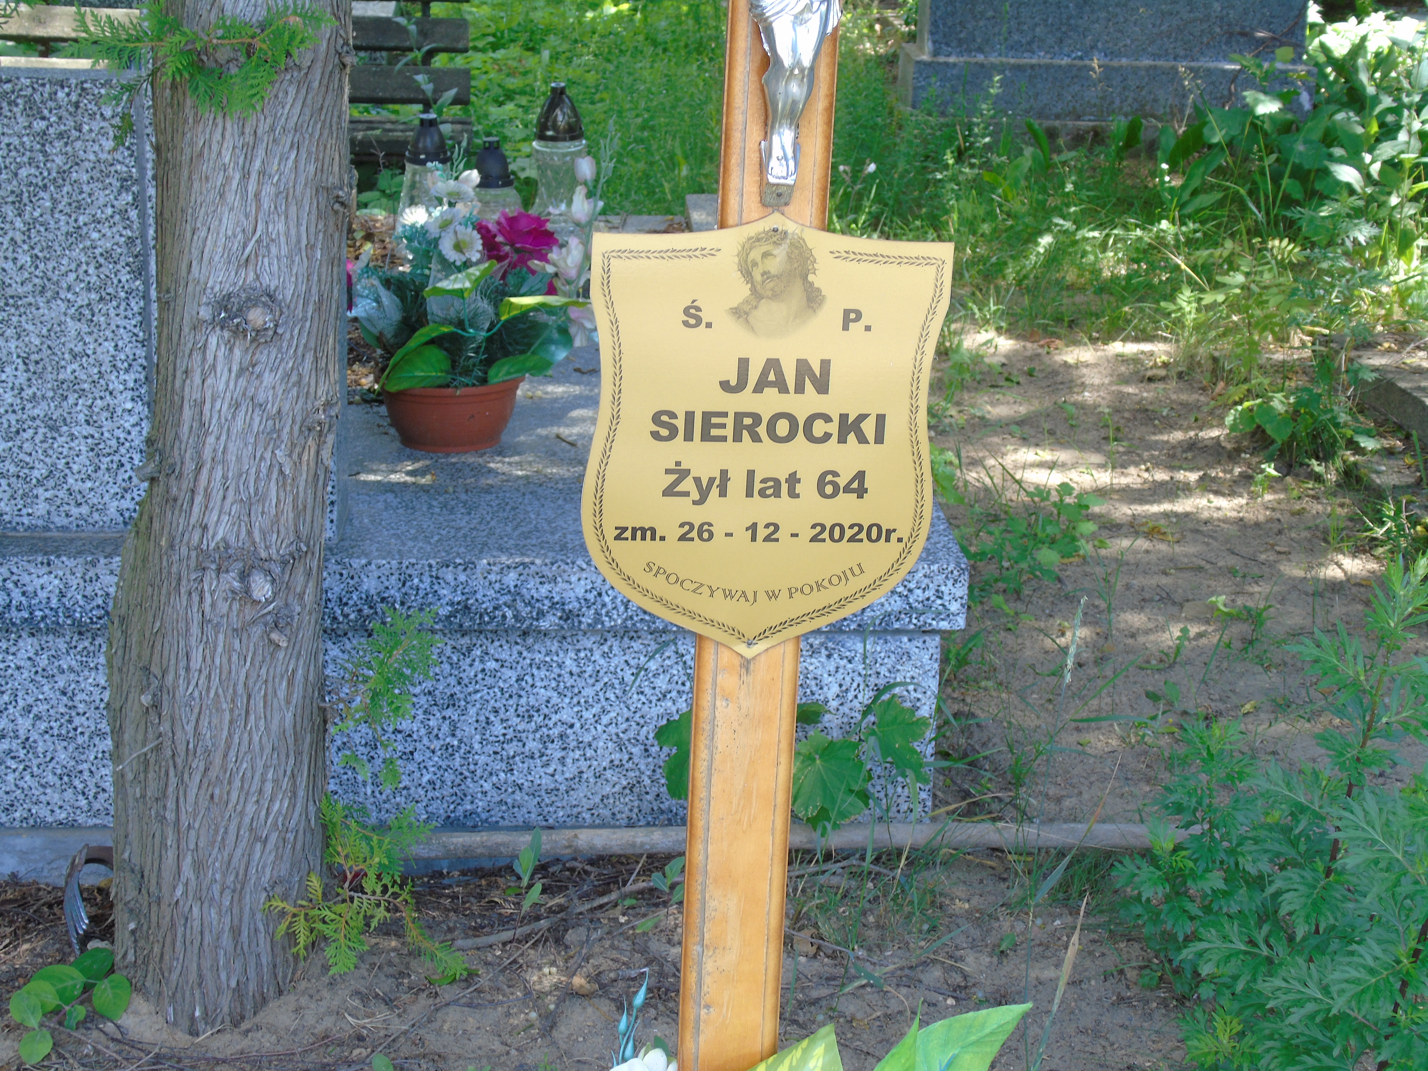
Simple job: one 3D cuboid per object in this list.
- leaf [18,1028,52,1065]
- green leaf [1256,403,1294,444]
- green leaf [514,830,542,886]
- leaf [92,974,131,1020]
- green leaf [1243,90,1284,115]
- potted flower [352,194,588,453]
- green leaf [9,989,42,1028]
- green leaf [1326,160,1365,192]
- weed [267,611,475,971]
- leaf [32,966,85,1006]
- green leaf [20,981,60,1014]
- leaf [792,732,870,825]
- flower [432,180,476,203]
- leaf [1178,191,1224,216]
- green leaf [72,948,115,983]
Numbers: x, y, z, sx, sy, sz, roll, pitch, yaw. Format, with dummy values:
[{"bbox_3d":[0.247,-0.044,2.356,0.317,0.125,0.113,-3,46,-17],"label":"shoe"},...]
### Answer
[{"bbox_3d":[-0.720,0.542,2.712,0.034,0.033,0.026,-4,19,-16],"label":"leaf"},{"bbox_3d":[0.992,-0.198,4.520,0.068,0.066,0.040,6,19,12],"label":"green leaf"},{"bbox_3d":[-0.221,0.382,3.044,0.031,0.066,0.030,1,18,0],"label":"green leaf"},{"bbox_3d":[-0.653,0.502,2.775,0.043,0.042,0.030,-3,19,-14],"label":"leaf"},{"bbox_3d":[1.476,-1.164,6.876,0.105,0.060,0.080,1,18,0],"label":"green leaf"},{"bbox_3d":[-0.336,-0.298,3.507,0.323,0.344,0.259,1,18,0],"label":"potted flower"},{"bbox_3d":[-0.654,0.449,2.430,0.032,0.032,0.022,-3,19,-16],"label":"green leaf"},{"bbox_3d":[1.554,-0.885,6.300,0.095,0.075,0.055,6,19,13],"label":"green leaf"},{"bbox_3d":[-0.336,0.254,2.500,0.200,0.370,0.180,-1,18,-8],"label":"weed"},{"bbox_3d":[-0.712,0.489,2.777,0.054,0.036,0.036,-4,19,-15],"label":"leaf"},{"bbox_3d":[-0.646,0.442,2.450,0.038,0.030,0.024,-3,19,-15],"label":"green leaf"},{"bbox_3d":[0.125,0.275,2.880,0.100,0.095,0.055,3,18,3],"label":"leaf"},{"bbox_3d":[-0.352,-0.465,3.452,0.063,0.034,0.055,1,18,0],"label":"flower"},{"bbox_3d":[1.238,-0.842,6.500,0.115,0.060,0.060,5,19,10],"label":"leaf"},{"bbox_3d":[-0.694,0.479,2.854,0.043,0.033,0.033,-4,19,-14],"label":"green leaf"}]

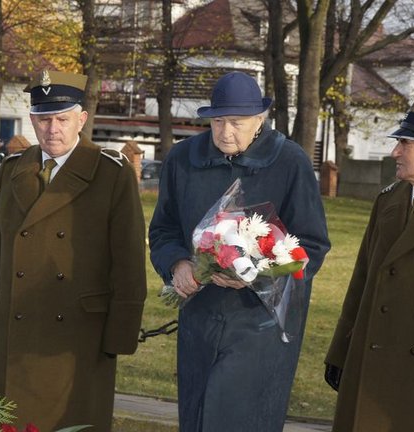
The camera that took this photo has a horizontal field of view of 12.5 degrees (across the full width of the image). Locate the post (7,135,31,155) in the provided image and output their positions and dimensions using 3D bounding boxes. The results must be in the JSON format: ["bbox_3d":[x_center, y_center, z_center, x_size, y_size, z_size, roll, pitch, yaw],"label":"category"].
[{"bbox_3d":[-4.430,-1.220,44.600,0.480,1.340,0.390,3,3,28],"label":"post"}]

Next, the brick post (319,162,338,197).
[{"bbox_3d":[3.881,-1.185,60.500,0.470,1.200,0.390,4,3,34],"label":"brick post"}]

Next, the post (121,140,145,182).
[{"bbox_3d":[-1.951,-1.265,49.200,0.480,1.330,0.390,3,3,28],"label":"post"}]

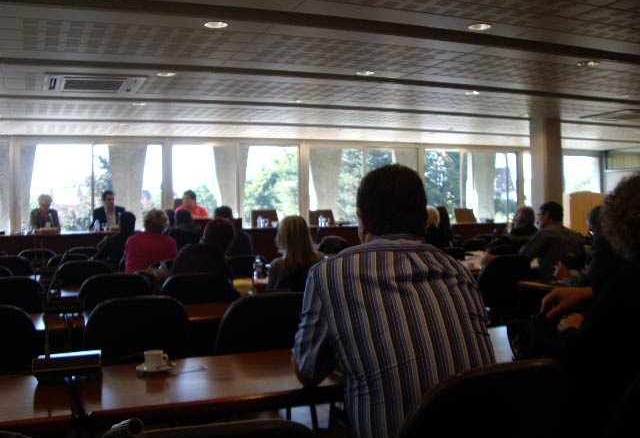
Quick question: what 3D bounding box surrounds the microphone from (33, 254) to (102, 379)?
[{"bbox_3d":[-0.768,0.284,2.128,0.200,0.380,0.140,-1,1,-23],"label":"microphone"}]

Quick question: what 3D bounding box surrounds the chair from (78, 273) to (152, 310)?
[{"bbox_3d":[-1.312,0.781,4.523,0.480,0.900,0.550,-1,1,-17],"label":"chair"}]

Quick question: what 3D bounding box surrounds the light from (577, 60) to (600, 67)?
[{"bbox_3d":[2.365,-1.370,6.190,0.160,0.040,0.160,-1,1,0],"label":"light"}]

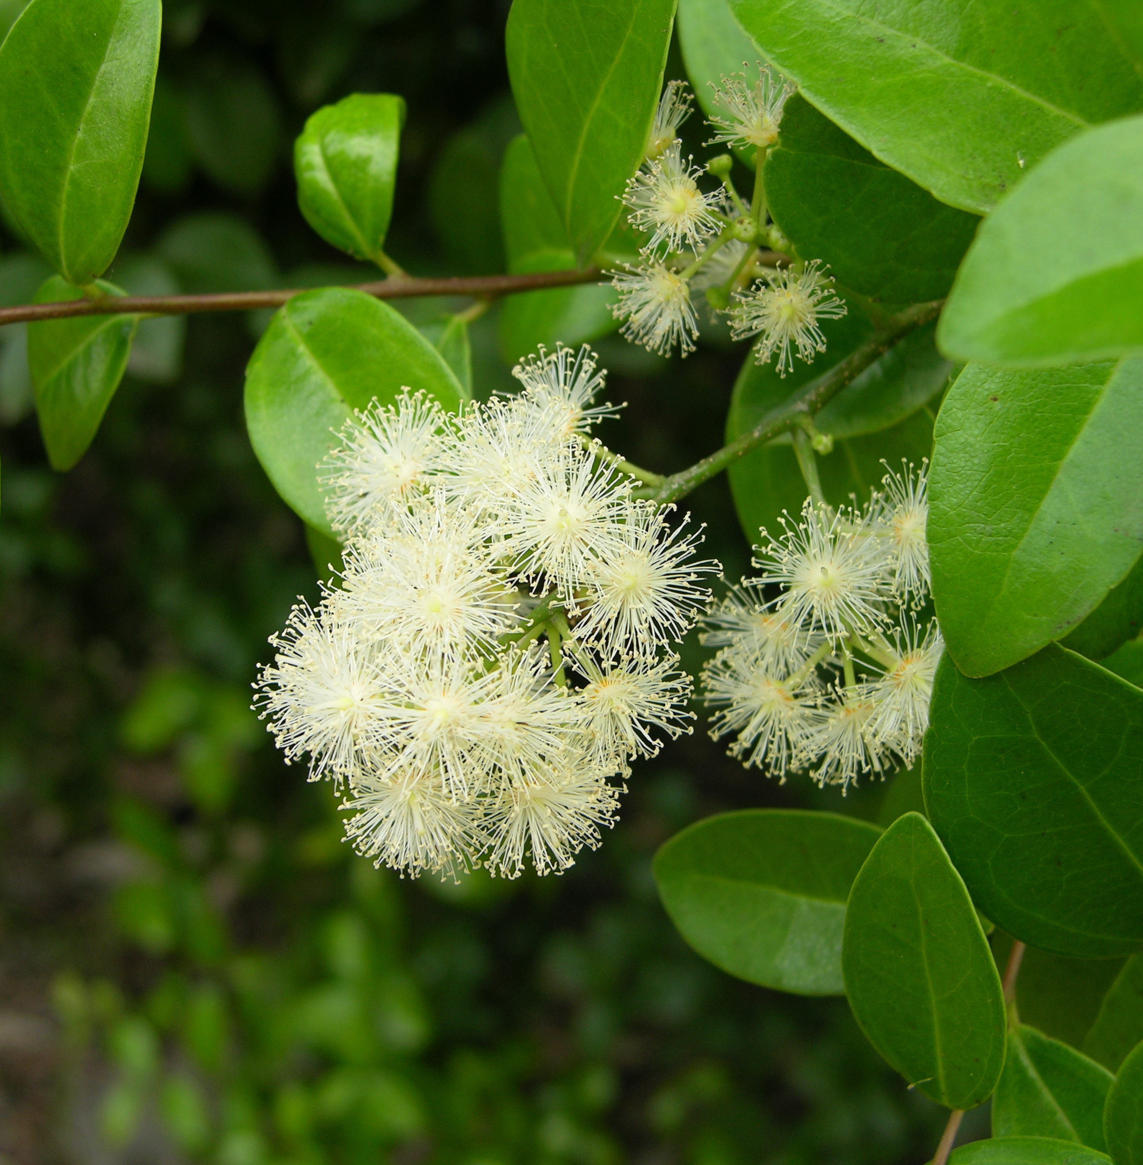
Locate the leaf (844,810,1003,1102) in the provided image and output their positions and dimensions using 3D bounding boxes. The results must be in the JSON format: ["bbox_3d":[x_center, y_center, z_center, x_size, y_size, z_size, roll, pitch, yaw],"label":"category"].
[{"bbox_3d":[0.047,0.051,0.325,0.020,0.040,0.007,-9,0,5],"label":"leaf"}]

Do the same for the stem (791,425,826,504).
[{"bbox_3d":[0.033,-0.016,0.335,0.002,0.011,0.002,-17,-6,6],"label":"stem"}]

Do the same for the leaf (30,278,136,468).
[{"bbox_3d":[-0.075,-0.032,0.370,0.015,0.029,0.010,18,0,-7],"label":"leaf"}]

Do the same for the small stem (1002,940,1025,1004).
[{"bbox_3d":[0.069,0.060,0.375,0.002,0.011,0.002,16,-6,12],"label":"small stem"}]

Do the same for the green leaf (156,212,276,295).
[{"bbox_3d":[-0.079,-0.072,0.540,0.027,0.022,0.009,3,-11,1],"label":"green leaf"}]

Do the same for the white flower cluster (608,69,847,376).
[{"bbox_3d":[0.024,-0.055,0.370,0.036,0.046,0.036,0,18,0],"label":"white flower cluster"}]

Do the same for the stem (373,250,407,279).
[{"bbox_3d":[-0.027,-0.047,0.360,0.002,0.006,0.002,-47,6,-4],"label":"stem"}]

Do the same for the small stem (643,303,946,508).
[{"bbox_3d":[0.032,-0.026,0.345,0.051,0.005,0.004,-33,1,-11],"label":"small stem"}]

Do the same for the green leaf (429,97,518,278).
[{"bbox_3d":[-0.019,-0.077,0.470,0.022,0.036,0.007,3,-6,1],"label":"green leaf"}]

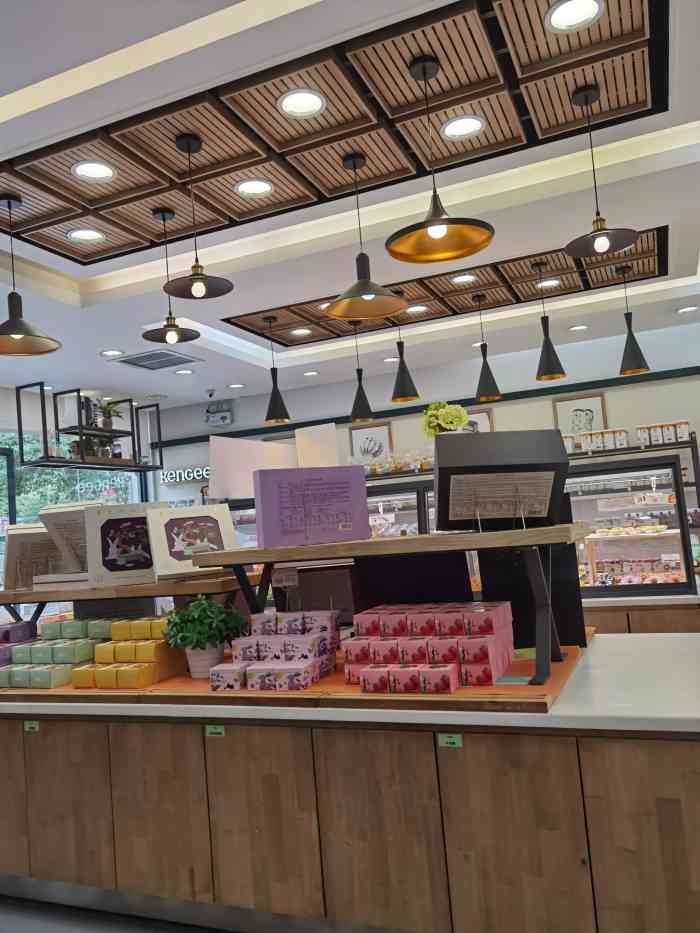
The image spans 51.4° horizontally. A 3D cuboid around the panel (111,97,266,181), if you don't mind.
[{"bbox_3d":[-0.661,-1.378,3.048,0.459,0.055,0.492,-7,-6,22],"label":"panel"}]

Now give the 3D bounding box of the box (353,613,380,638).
[{"bbox_3d":[0.093,0.676,3.116,0.118,0.085,0.115,-6,-5,22],"label":"box"}]

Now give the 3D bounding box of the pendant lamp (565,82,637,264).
[{"bbox_3d":[0.913,-1.102,2.710,0.255,0.631,0.255,-6,-5,22],"label":"pendant lamp"}]

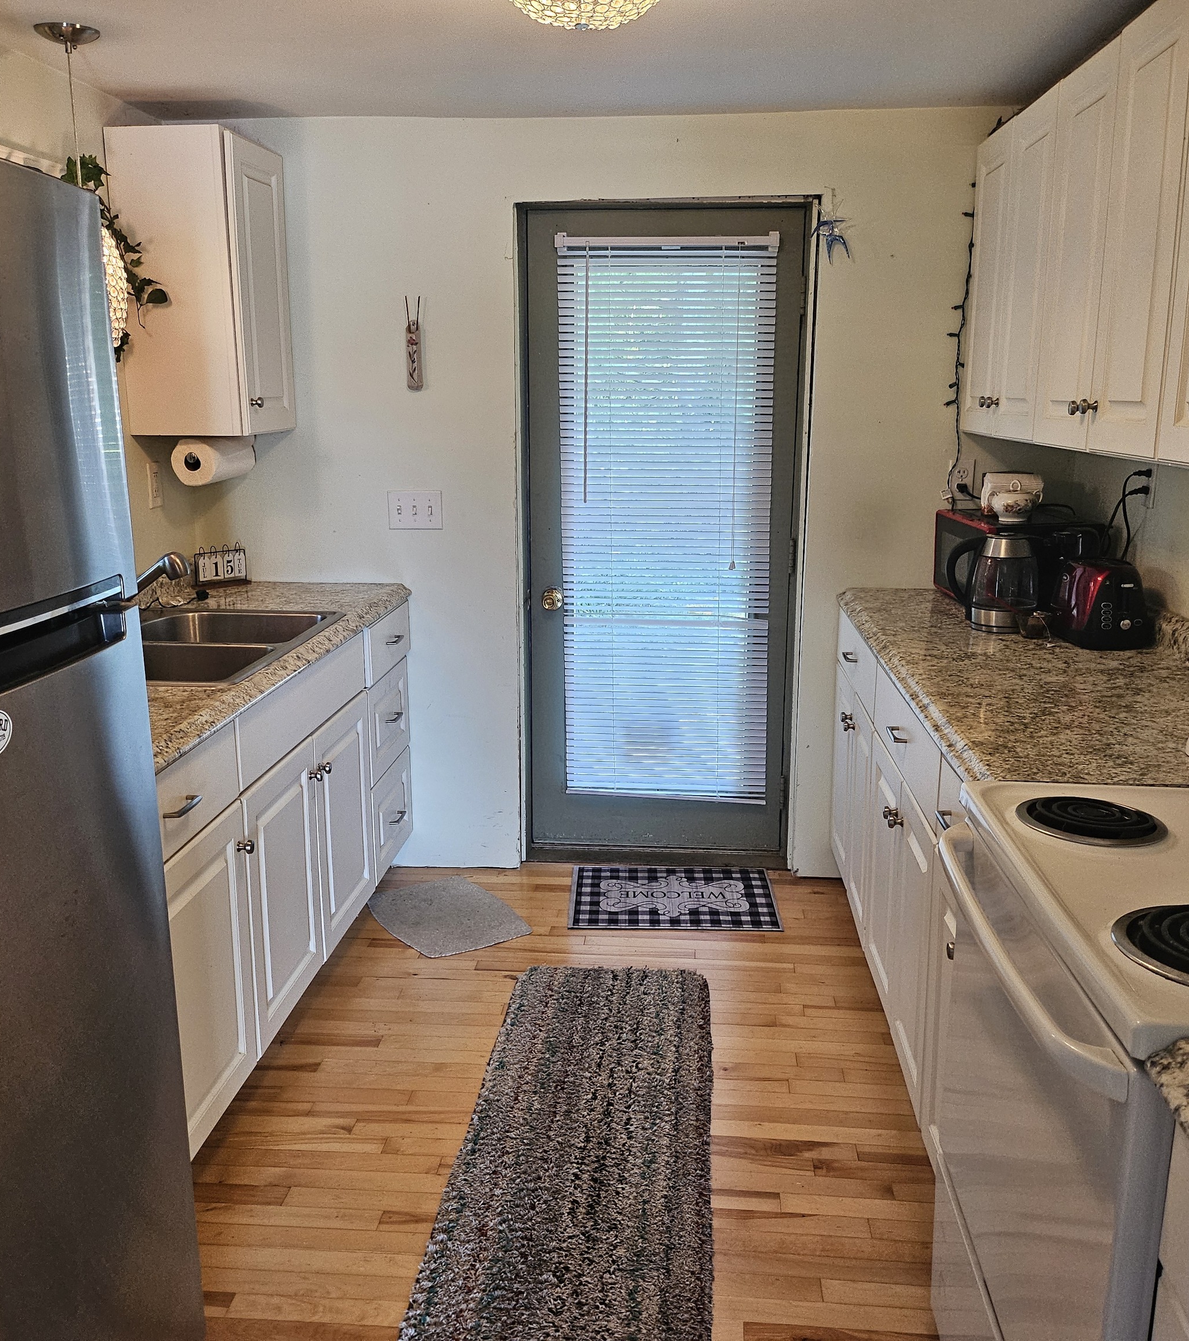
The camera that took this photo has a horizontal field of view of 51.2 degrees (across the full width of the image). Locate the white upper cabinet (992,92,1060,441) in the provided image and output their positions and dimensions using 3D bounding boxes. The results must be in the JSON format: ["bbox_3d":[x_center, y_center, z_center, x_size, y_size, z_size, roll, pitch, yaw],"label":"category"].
[{"bbox_3d":[1.166,-0.931,2.904,0.320,0.762,0.385,1,13,5],"label":"white upper cabinet"}]

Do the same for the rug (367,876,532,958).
[{"bbox_3d":[-0.437,0.708,3.643,0.350,0.010,0.537,-8,15,-31],"label":"rug"}]

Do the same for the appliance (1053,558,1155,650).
[{"bbox_3d":[1.206,-0.165,2.913,0.167,0.188,0.270,2,13,8],"label":"appliance"}]

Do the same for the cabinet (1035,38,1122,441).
[{"bbox_3d":[1.118,-0.834,2.496,0.313,0.760,0.410,1,12,5],"label":"cabinet"}]

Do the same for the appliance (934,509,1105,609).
[{"bbox_3d":[1.157,-0.297,3.392,0.310,0.236,0.460,0,13,-1],"label":"appliance"}]

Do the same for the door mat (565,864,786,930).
[{"bbox_3d":[0.229,0.680,3.725,0.614,0.010,0.470,1,12,5],"label":"door mat"}]

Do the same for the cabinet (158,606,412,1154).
[{"bbox_3d":[-0.961,0.411,2.971,0.615,0.872,1.950,1,12,5],"label":"cabinet"}]

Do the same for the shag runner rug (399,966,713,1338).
[{"bbox_3d":[-0.009,0.935,2.522,0.497,0.028,1.530,1,12,5],"label":"shag runner rug"}]

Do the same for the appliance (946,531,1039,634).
[{"bbox_3d":[0.990,-0.221,3.058,0.230,0.236,0.165,3,13,14],"label":"appliance"}]

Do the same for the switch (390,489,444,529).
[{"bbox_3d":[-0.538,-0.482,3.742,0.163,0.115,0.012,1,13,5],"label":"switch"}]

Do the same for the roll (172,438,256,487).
[{"bbox_3d":[-1.058,-0.578,3.439,0.118,0.118,0.280,1,13,5],"label":"roll"}]

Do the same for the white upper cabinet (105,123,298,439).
[{"bbox_3d":[-1.058,-1.041,3.419,0.315,0.762,0.475,1,12,5],"label":"white upper cabinet"}]

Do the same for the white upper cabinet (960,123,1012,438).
[{"bbox_3d":[1.184,-1.016,3.269,0.313,0.765,0.405,1,12,5],"label":"white upper cabinet"}]

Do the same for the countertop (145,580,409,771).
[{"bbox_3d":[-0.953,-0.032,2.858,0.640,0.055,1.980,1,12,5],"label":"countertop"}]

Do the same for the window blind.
[{"bbox_3d":[0.216,-0.426,3.763,0.640,1.715,0.045,1,12,5],"label":"window blind"}]

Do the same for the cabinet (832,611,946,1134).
[{"bbox_3d":[0.969,0.422,2.860,0.620,0.872,1.850,1,12,5],"label":"cabinet"}]

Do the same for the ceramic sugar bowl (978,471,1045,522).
[{"bbox_3d":[1.091,-0.444,3.231,0.155,0.120,0.125,4,13,16],"label":"ceramic sugar bowl"}]

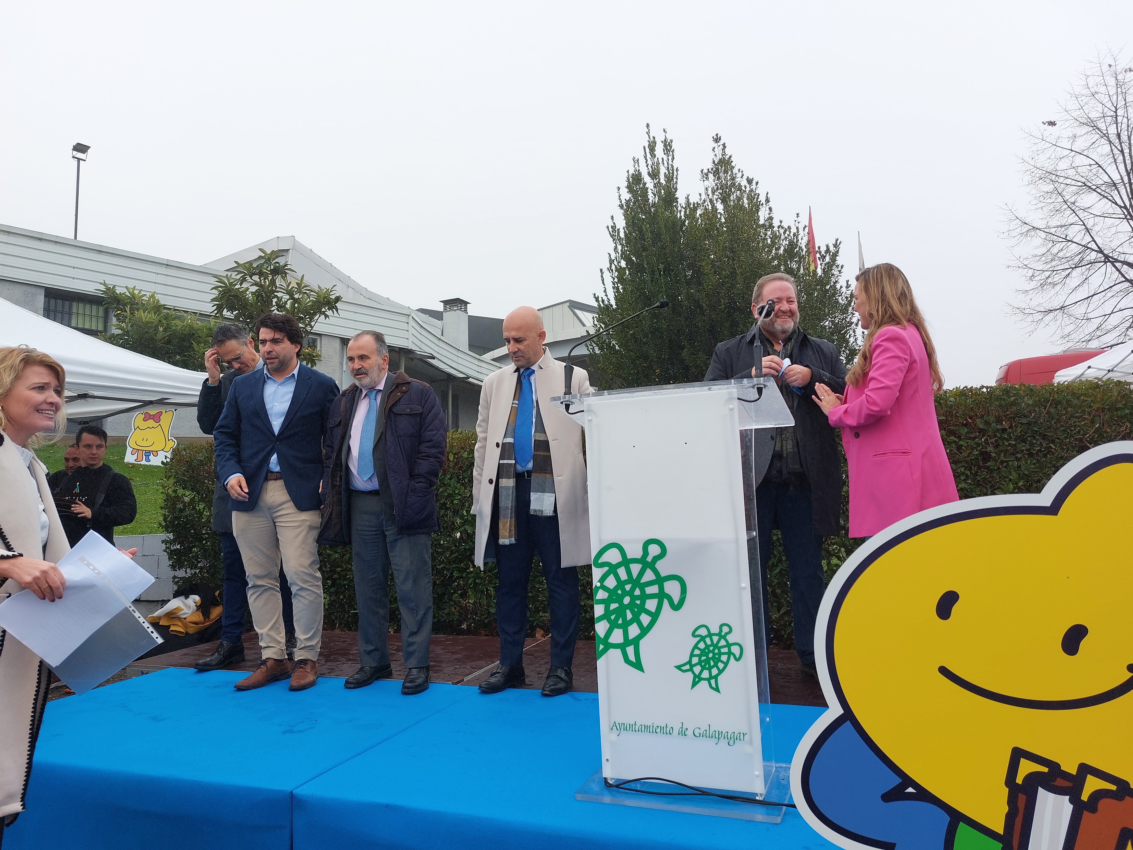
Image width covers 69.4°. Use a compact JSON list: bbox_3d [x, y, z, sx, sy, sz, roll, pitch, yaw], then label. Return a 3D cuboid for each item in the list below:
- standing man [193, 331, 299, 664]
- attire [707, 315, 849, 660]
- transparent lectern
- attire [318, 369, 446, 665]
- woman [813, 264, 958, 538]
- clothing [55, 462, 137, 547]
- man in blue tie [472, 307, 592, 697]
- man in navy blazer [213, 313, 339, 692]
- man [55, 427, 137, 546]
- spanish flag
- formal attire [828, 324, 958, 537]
[{"bbox_3d":[-1.720,0.355,4.420,0.520,1.800,0.400,-4,-5,22],"label":"standing man"},{"bbox_3d":[0.953,0.307,3.709,0.640,1.560,0.420,-2,-4,5],"label":"attire"},{"bbox_3d":[0.356,0.484,2.531,0.680,1.197,0.480,-4,-3,23],"label":"transparent lectern"},{"bbox_3d":[-0.875,0.446,3.916,0.560,1.416,0.380,-3,-4,12],"label":"attire"},{"bbox_3d":[1.310,0.190,3.380,0.500,1.720,0.440,-3,-4,17],"label":"woman"},{"bbox_3d":[-3.053,0.575,5.300,0.520,0.662,0.360,-1,-4,-7],"label":"clothing"},{"bbox_3d":[-0.148,0.326,3.748,0.560,1.742,0.400,-3,-4,10],"label":"man in blue tie"},{"bbox_3d":[-1.426,0.351,4.025,0.580,1.810,0.420,-2,-4,-3],"label":"man in navy blazer"},{"bbox_3d":[-3.330,0.880,5.800,0.530,1.760,0.420,-1,-4,-9],"label":"man"},{"bbox_3d":[6.198,-4.516,20.500,0.300,1.900,0.300,-3,-4,17],"label":"spanish flag"},{"bbox_3d":[1.330,0.020,3.380,0.440,0.870,0.420,-3,-4,17],"label":"formal attire"}]

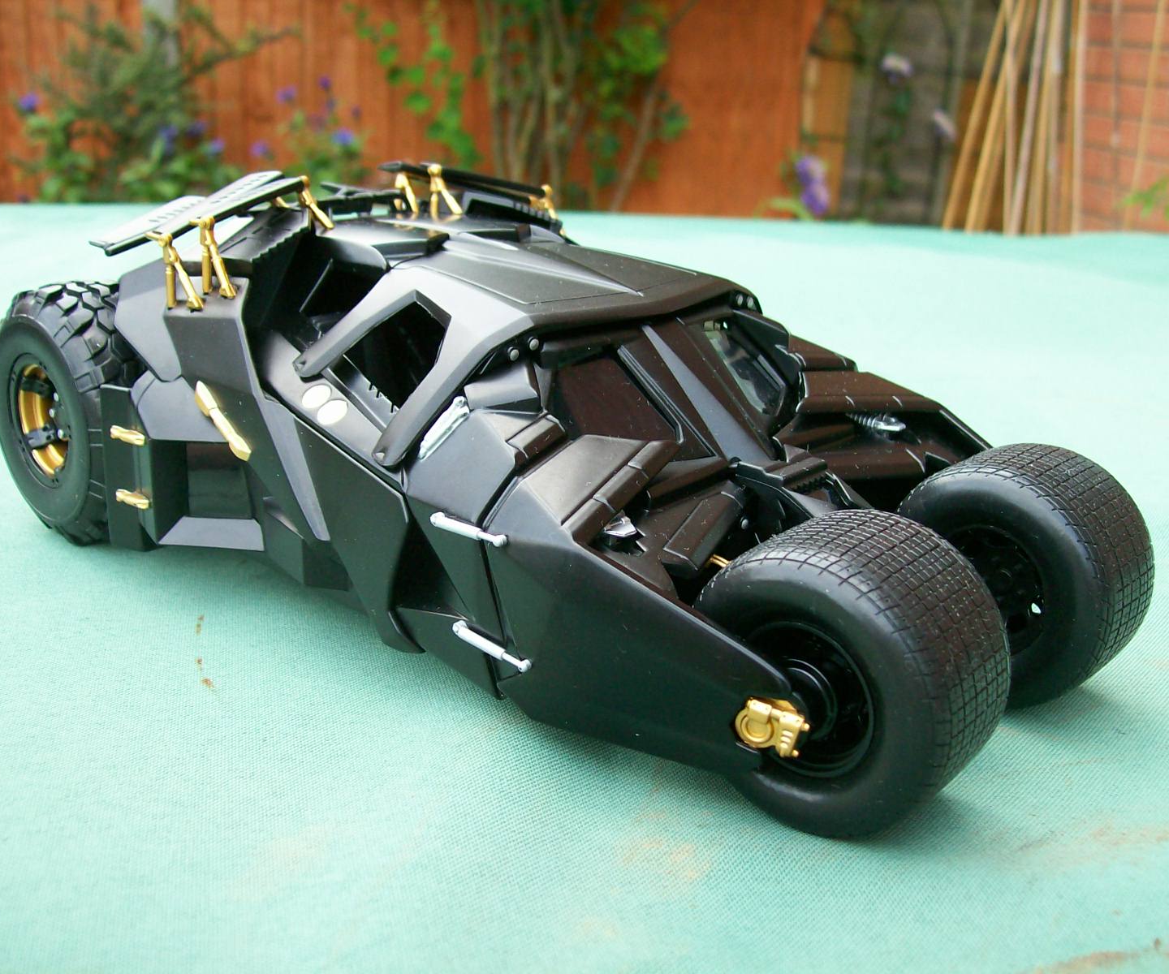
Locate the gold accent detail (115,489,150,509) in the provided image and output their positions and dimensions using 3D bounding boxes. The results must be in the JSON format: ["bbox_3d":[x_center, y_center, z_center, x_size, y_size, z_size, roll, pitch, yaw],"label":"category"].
[{"bbox_3d":[-0.098,0.003,0.292,0.014,0.003,0.003,22,27,39],"label":"gold accent detail"}]

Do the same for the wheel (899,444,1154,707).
[{"bbox_3d":[0.089,0.018,0.282,0.053,0.053,0.030,22,27,39],"label":"wheel"}]

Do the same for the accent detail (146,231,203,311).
[{"bbox_3d":[-0.095,-0.050,0.312,0.024,0.018,0.004,22,27,39],"label":"accent detail"}]

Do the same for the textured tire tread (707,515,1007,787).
[{"bbox_3d":[0.046,0.032,0.238,0.053,0.053,0.030,22,27,39],"label":"textured tire tread"}]

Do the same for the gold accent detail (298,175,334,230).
[{"bbox_3d":[-0.066,-0.070,0.331,0.015,0.013,0.004,22,27,39],"label":"gold accent detail"}]

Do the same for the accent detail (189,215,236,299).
[{"bbox_3d":[-0.084,-0.052,0.306,0.017,0.019,0.004,22,27,39],"label":"accent detail"}]

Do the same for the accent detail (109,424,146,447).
[{"bbox_3d":[-0.097,-0.011,0.288,0.015,0.003,0.003,22,27,39],"label":"accent detail"}]

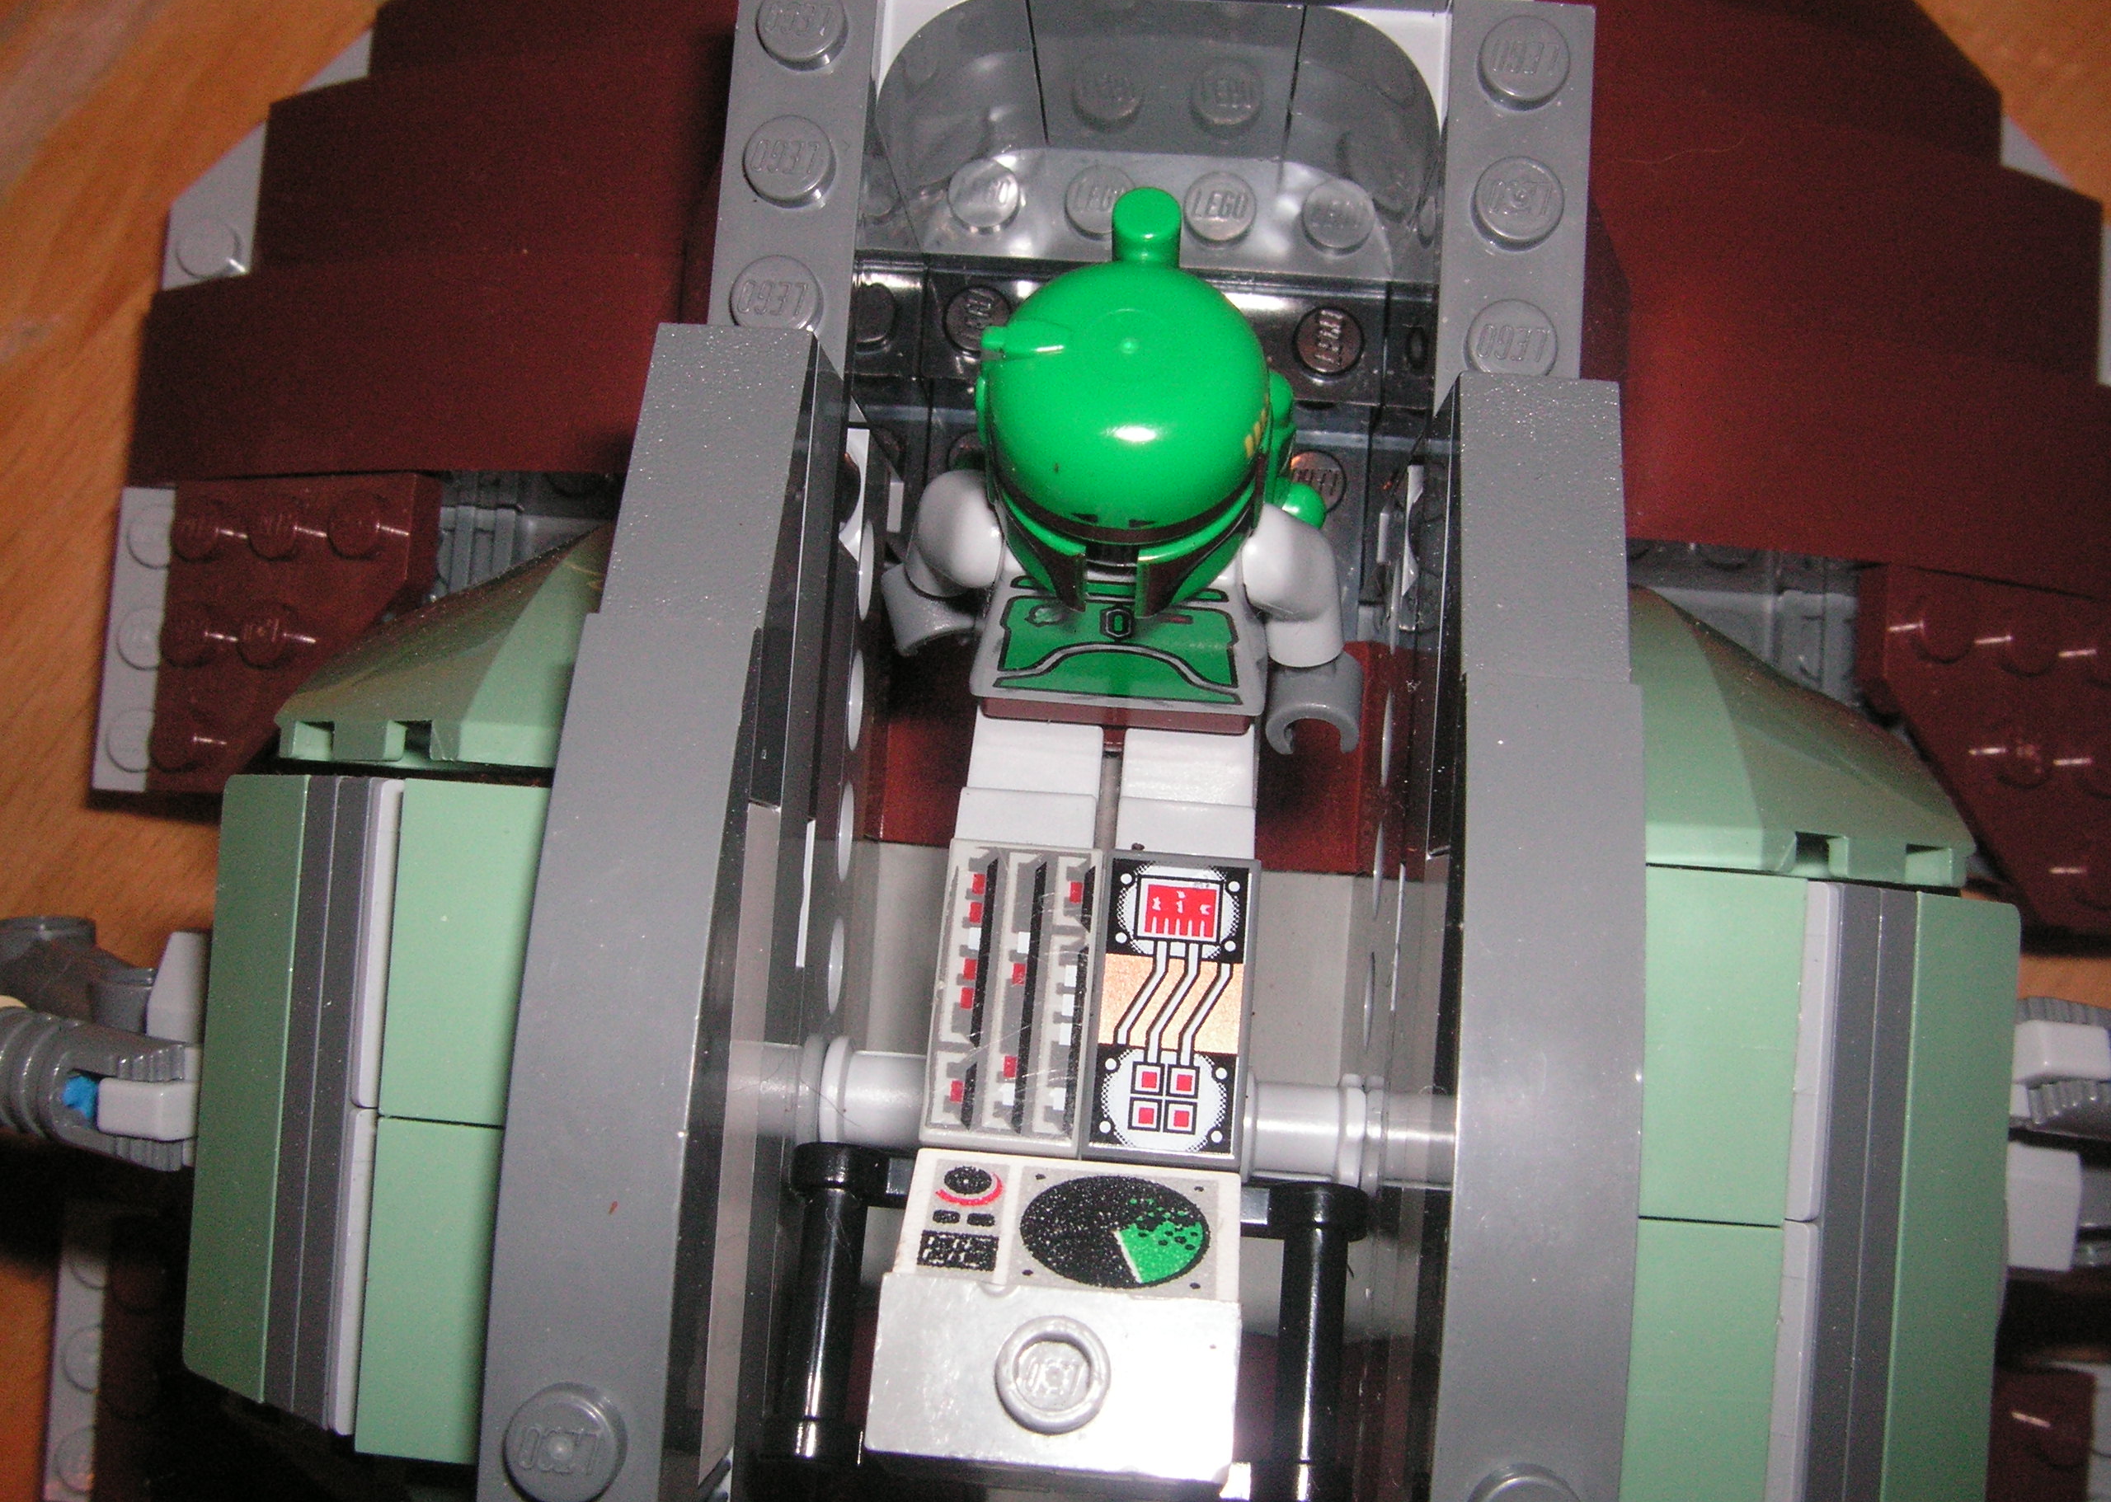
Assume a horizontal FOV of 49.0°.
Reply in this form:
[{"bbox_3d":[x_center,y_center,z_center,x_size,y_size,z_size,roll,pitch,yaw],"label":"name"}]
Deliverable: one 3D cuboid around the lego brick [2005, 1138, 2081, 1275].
[{"bbox_3d":[0.060,0.029,0.149,0.008,0.009,0.008,4,88,4],"label":"lego brick"}]

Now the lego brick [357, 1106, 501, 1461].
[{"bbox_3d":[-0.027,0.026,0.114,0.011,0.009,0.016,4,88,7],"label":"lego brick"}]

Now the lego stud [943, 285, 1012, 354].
[{"bbox_3d":[-0.005,-0.029,0.159,0.005,0.002,0.005,4,83,3],"label":"lego stud"}]

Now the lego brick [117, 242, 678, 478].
[{"bbox_3d":[-0.048,-0.028,0.170,0.050,0.013,0.016,4,89,28],"label":"lego brick"}]

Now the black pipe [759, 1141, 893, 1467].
[{"bbox_3d":[-0.011,0.027,0.114,0.005,0.005,0.016,4,79,0],"label":"black pipe"}]

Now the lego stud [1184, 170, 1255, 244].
[{"bbox_3d":[0.011,-0.037,0.158,0.005,0.002,0.005,4,88,4],"label":"lego stud"}]

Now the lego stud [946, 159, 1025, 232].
[{"bbox_3d":[-0.005,-0.038,0.158,0.005,0.002,0.005,4,83,3],"label":"lego stud"}]

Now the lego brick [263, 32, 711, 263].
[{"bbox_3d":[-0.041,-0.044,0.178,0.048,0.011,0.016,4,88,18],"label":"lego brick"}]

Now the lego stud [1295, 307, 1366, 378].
[{"bbox_3d":[0.019,-0.028,0.159,0.005,0.002,0.005,4,88,4],"label":"lego stud"}]

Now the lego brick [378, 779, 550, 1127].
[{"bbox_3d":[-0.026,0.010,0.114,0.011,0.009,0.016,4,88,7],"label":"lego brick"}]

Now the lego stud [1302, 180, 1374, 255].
[{"bbox_3d":[0.019,-0.036,0.157,0.005,0.002,0.005,4,83,3],"label":"lego stud"}]

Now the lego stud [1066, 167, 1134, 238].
[{"bbox_3d":[0.003,-0.037,0.158,0.005,0.002,0.005,4,88,4],"label":"lego stud"}]

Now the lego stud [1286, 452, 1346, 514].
[{"bbox_3d":[0.018,-0.019,0.165,0.005,0.002,0.005,4,83,3],"label":"lego stud"}]

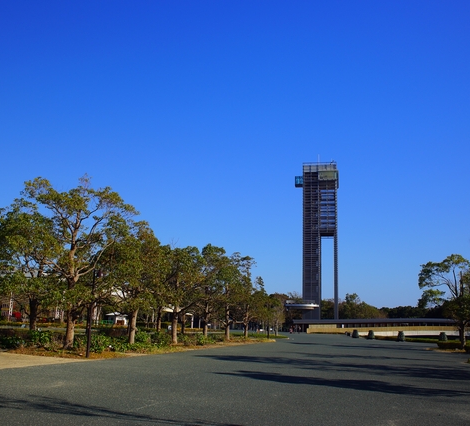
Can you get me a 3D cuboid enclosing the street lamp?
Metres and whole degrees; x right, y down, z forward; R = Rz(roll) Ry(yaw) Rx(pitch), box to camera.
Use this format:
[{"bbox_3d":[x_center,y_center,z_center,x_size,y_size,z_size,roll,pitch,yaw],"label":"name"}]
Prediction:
[{"bbox_3d":[-5.984,4.318,21.480,0.450,3.791,0.240,2,-13,0],"label":"street lamp"}]

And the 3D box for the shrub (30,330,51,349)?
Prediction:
[{"bbox_3d":[-10.240,6.656,26.298,1.000,0.835,0.950,7,-14,-21],"label":"shrub"}]

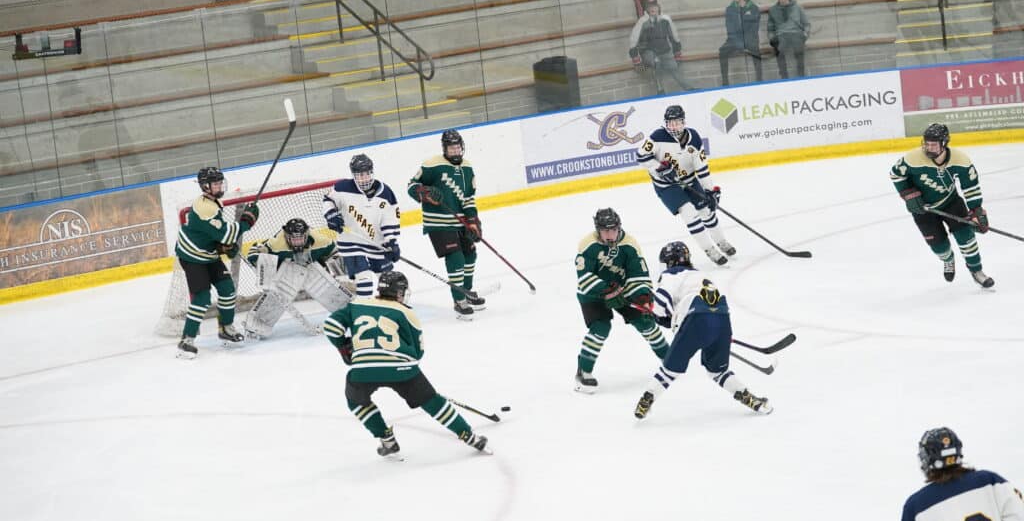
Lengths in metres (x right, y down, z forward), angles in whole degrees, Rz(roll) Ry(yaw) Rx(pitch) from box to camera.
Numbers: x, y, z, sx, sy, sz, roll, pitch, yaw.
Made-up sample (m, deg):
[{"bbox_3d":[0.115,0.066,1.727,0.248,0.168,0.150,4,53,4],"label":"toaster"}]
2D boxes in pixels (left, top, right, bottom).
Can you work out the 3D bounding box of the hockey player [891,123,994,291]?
[{"bbox_3d":[3.895,-0.489,28.790,0.820,1.550,0.740,-7,8,-6],"label":"hockey player"}]

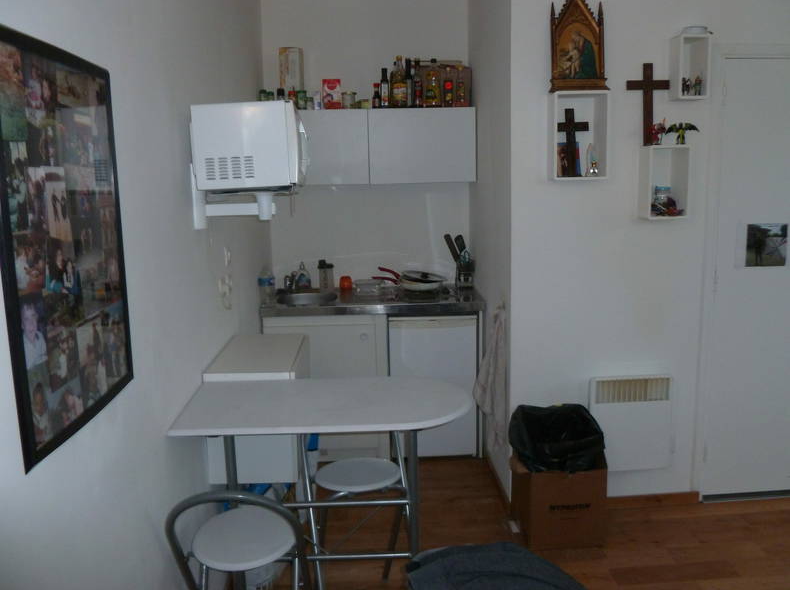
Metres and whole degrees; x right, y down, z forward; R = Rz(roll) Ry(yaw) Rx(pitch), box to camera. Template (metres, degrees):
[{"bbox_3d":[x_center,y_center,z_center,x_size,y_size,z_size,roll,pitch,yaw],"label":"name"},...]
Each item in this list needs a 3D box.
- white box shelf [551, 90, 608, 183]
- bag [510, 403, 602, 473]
[{"bbox_3d":[0.764,-0.660,2.684,0.223,0.353,0.108,-2,9,-5],"label":"white box shelf"},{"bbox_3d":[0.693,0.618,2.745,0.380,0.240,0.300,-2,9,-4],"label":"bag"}]

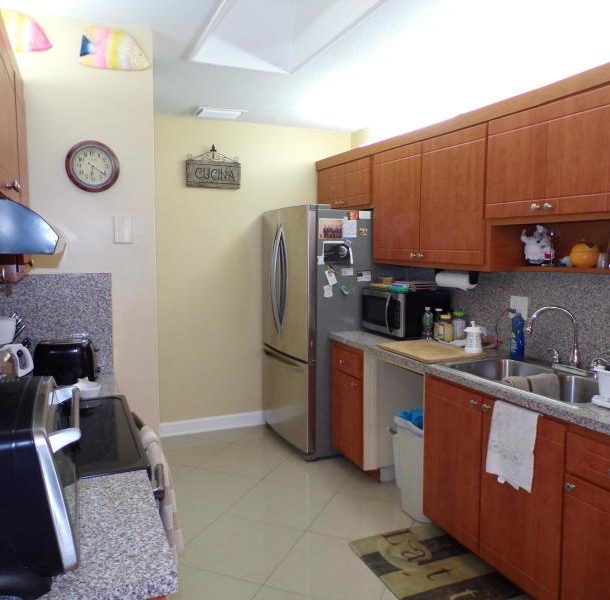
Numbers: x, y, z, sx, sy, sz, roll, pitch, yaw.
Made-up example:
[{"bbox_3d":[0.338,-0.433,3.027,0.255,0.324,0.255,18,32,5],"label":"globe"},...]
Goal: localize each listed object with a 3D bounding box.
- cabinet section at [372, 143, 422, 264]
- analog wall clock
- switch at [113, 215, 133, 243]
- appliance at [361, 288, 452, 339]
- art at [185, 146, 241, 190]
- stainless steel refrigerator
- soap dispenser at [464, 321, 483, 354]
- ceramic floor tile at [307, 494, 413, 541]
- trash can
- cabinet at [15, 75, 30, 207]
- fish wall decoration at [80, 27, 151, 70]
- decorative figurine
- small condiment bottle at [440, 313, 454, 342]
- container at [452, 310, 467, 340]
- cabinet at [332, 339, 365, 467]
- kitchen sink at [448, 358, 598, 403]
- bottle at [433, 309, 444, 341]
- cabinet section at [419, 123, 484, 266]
[{"bbox_3d":[0.736,-0.622,3.687,0.320,0.749,0.588,-3,6,-23],"label":"cabinet section"},{"bbox_3d":[-0.945,-0.593,2.474,0.225,0.225,0.040,-2,6,-24],"label":"analog wall clock"},{"bbox_3d":[-0.830,-0.320,2.541,0.080,0.123,0.010,-2,6,-23],"label":"switch"},{"bbox_3d":[0.678,0.083,3.747,0.360,0.285,0.500,-2,6,-24],"label":"appliance"},{"bbox_3d":[-0.702,-1.031,4.290,0.423,0.335,0.025,-2,6,-24],"label":"art"},{"bbox_3d":[0.153,0.199,4.324,0.780,1.760,0.900,-2,6,-23],"label":"stainless steel refrigerator"},{"bbox_3d":[0.940,0.200,3.075,0.095,0.172,0.095,3,6,26],"label":"soap dispenser"},{"bbox_3d":[0.343,1.204,3.056,0.509,0.010,0.509,2,6,22],"label":"ceramic floor tile"},{"bbox_3d":[0.683,0.928,3.150,0.280,0.520,0.380,-2,6,-23],"label":"trash can"},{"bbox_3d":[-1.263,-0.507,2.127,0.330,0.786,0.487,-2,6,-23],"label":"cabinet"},{"bbox_3d":[-0.850,-1.135,2.497,0.310,0.183,0.025,-2,6,-23],"label":"fish wall decoration"},{"bbox_3d":[1.162,-0.274,2.785,0.153,0.210,0.124,2,6,22],"label":"decorative figurine"},{"bbox_3d":[0.901,0.175,3.527,0.072,0.180,0.072,0,5,0],"label":"small condiment bottle"},{"bbox_3d":[0.955,0.167,3.430,0.078,0.178,0.078,-2,6,-23],"label":"container"},{"bbox_3d":[0.553,0.690,3.755,0.580,0.782,0.457,-2,6,-23],"label":"cabinet"},{"bbox_3d":[1.076,0.433,2.494,0.540,0.190,0.830,-2,6,-24],"label":"kitchen sink"},{"bbox_3d":[0.836,0.153,3.482,0.062,0.200,0.062,0,5,0],"label":"bottle"},{"bbox_3d":[0.960,-0.570,3.155,0.320,0.749,0.572,-3,6,-23],"label":"cabinet section"}]

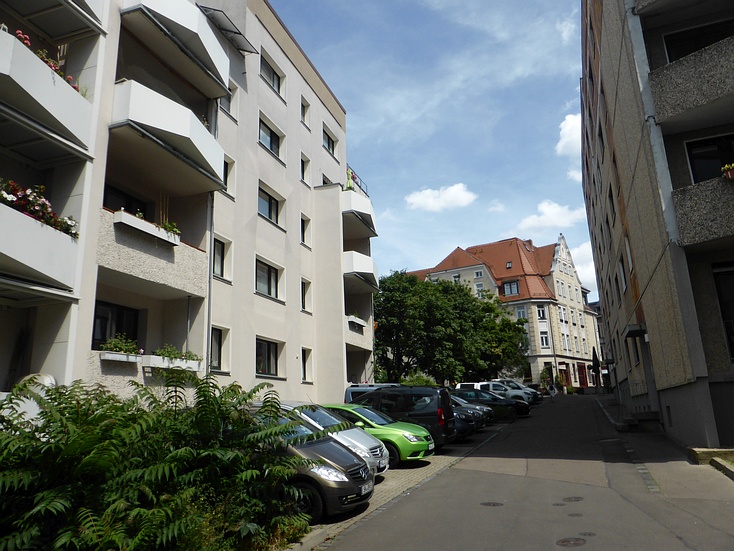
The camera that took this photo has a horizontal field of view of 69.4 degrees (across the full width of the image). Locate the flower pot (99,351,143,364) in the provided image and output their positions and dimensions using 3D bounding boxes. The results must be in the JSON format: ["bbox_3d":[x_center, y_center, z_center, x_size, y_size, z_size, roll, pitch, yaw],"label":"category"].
[{"bbox_3d":[-4.631,1.570,10.022,0.180,0.150,0.840,-7,-15,18],"label":"flower pot"}]

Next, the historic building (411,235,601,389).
[{"bbox_3d":[18.941,7.148,76.351,19.000,19.700,19.400,-14,-18,39],"label":"historic building"}]

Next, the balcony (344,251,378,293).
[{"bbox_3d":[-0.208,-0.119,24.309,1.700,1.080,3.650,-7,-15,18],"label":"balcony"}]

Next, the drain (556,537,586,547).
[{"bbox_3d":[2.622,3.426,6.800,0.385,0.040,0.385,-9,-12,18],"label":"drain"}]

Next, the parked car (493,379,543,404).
[{"bbox_3d":[10.058,8.299,37.615,4.600,1.720,1.830,-7,-15,18],"label":"parked car"}]

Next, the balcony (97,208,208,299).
[{"bbox_3d":[-5.032,-0.332,11.950,1.100,1.180,3.470,-7,-15,18],"label":"balcony"}]

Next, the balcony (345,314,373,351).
[{"bbox_3d":[-0.728,2.678,23.815,1.100,1.160,3.580,-7,-15,18],"label":"balcony"}]

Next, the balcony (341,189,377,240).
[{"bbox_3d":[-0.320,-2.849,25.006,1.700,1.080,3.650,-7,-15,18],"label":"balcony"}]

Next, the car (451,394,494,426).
[{"bbox_3d":[3.254,5.743,22.902,4.150,1.480,1.760,-7,-15,18],"label":"car"}]

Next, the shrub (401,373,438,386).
[{"bbox_3d":[3.171,7.012,31.426,2.400,2.500,2.600,-7,-15,18],"label":"shrub"}]

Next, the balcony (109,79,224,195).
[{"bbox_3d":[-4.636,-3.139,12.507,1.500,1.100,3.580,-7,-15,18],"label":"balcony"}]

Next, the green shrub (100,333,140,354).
[{"bbox_3d":[-4.770,1.345,10.270,0.340,0.450,0.880,-7,-15,18],"label":"green shrub"}]

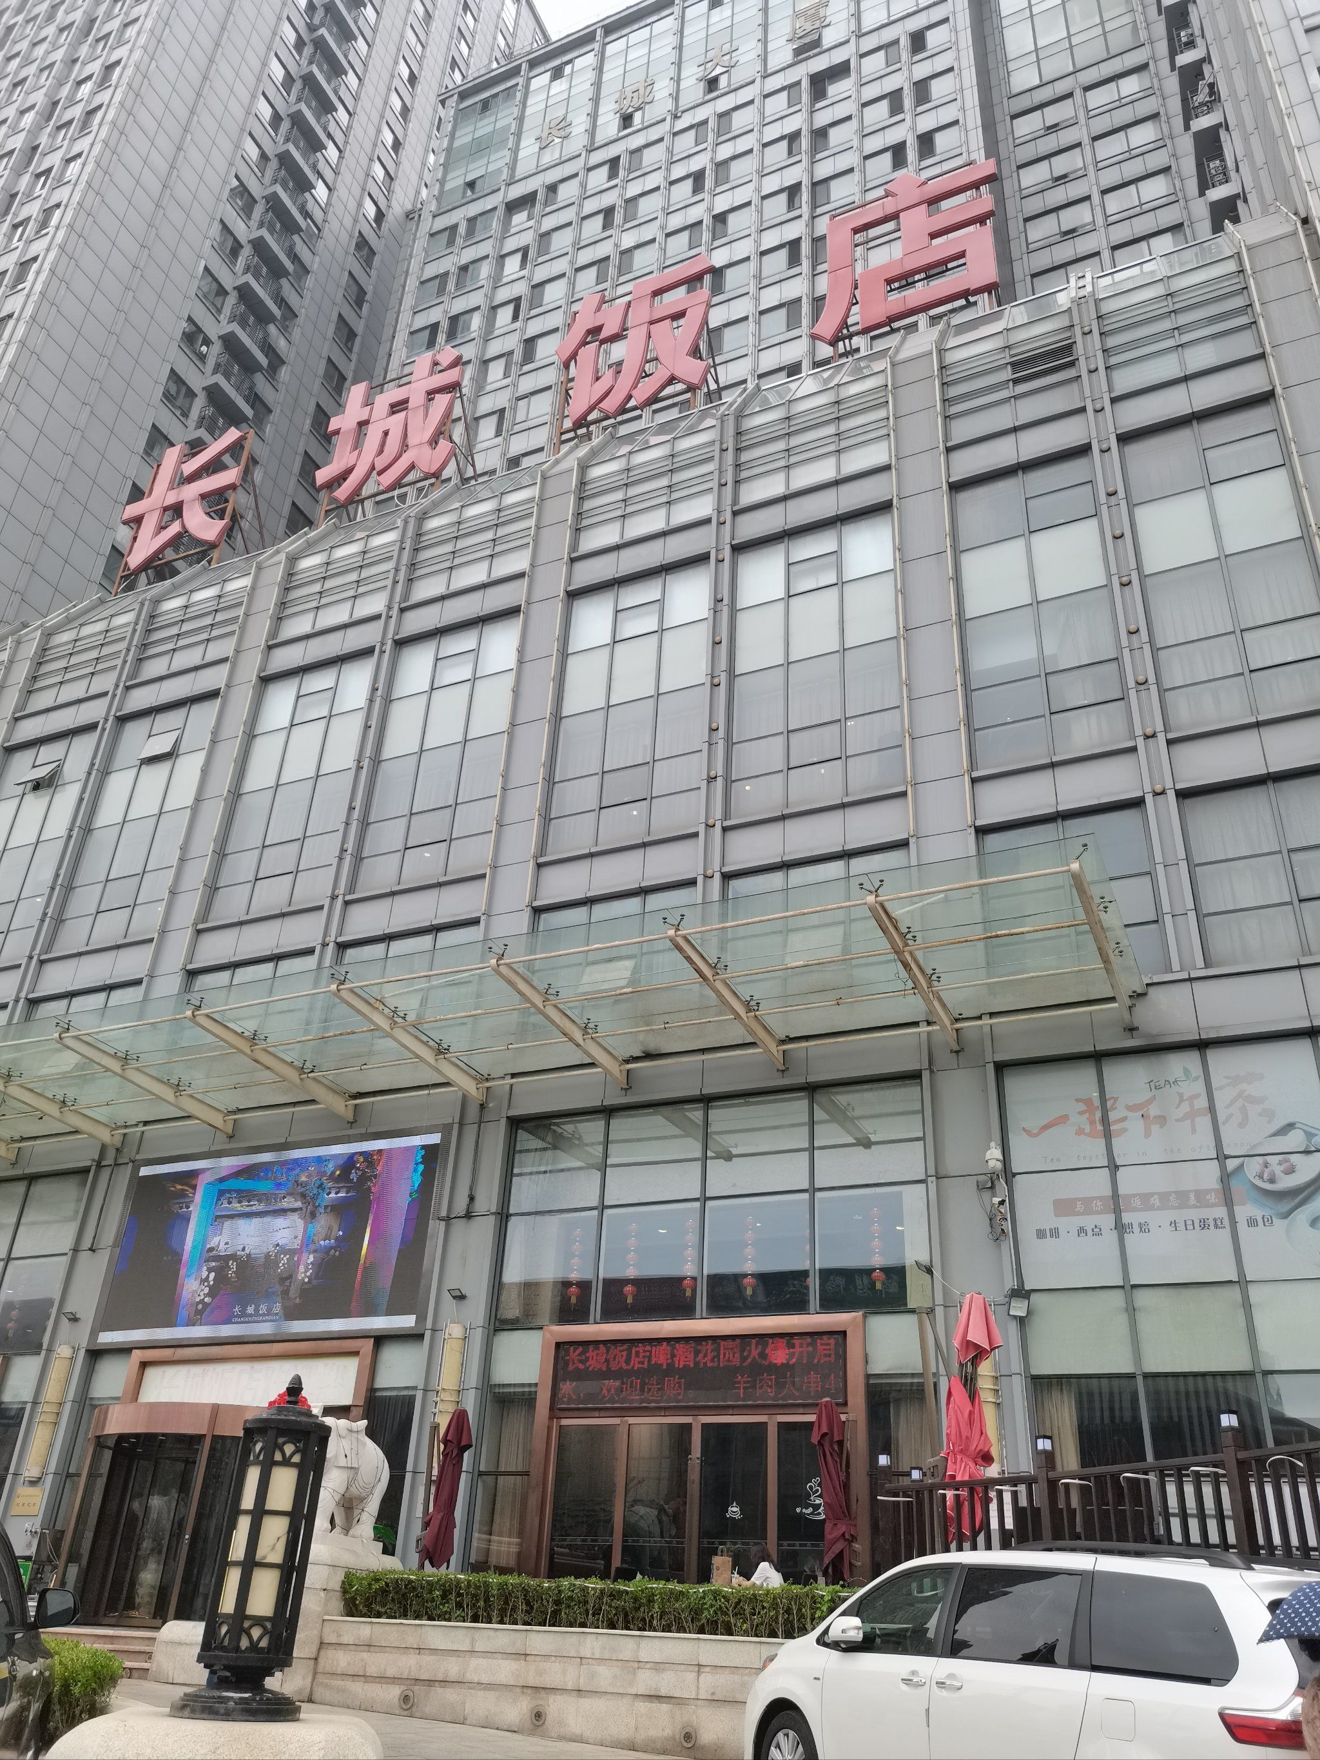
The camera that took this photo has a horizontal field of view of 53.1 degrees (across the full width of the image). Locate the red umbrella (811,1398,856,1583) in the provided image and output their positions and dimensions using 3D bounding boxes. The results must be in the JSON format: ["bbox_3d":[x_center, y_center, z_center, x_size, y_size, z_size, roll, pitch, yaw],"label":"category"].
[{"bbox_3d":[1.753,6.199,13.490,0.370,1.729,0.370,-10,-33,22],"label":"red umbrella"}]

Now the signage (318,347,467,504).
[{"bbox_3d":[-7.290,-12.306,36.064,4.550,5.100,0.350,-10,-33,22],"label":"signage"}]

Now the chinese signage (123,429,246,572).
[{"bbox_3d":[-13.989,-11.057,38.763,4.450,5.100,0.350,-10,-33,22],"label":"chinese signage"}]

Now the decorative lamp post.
[{"bbox_3d":[-1.651,2.759,5.570,0.525,1.280,0.525,-10,-33,22],"label":"decorative lamp post"}]

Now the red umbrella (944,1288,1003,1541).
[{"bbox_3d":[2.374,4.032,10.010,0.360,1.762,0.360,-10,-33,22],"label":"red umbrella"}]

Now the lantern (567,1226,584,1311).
[{"bbox_3d":[-1.253,5.787,19.641,0.190,1.242,0.190,2,-30,1],"label":"lantern"}]

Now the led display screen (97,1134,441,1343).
[{"bbox_3d":[-6.393,5.861,21.482,6.231,2.997,0.220,-10,-33,22],"label":"led display screen"}]

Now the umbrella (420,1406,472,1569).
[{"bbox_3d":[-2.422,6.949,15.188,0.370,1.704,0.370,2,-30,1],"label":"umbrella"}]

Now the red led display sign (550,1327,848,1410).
[{"bbox_3d":[0.455,6.522,17.545,4.199,0.899,0.150,-10,-33,22],"label":"red led display sign"}]

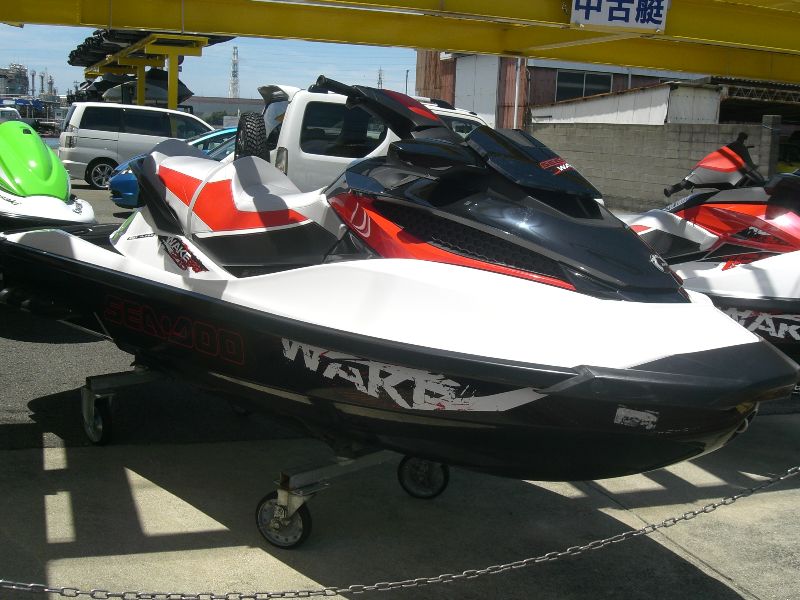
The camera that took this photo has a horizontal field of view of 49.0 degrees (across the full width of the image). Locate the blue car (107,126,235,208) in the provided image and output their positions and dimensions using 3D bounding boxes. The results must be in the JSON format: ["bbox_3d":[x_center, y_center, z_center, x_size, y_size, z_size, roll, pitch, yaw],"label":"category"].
[{"bbox_3d":[-2.745,-2.166,14.794,4.150,1.490,1.700,-1,11,-17],"label":"blue car"}]

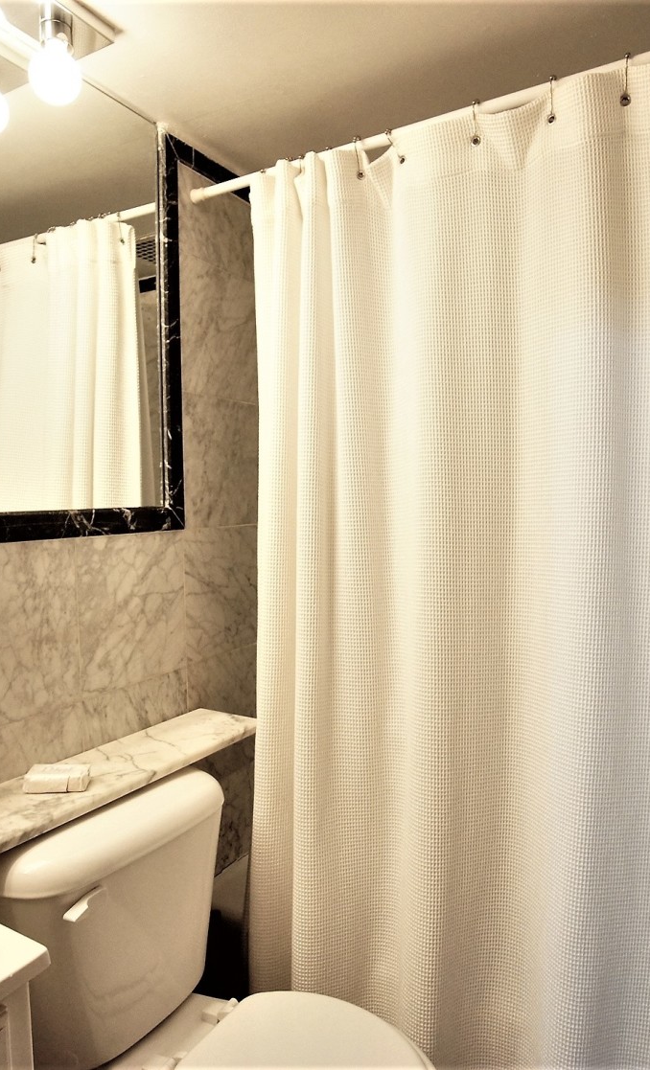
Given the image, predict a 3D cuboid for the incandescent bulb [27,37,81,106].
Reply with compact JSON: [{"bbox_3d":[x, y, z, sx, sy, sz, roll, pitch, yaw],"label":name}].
[{"bbox_3d":[-0.446,-0.767,1.105,0.080,0.103,0.080,1,3,30],"label":"incandescent bulb"}]

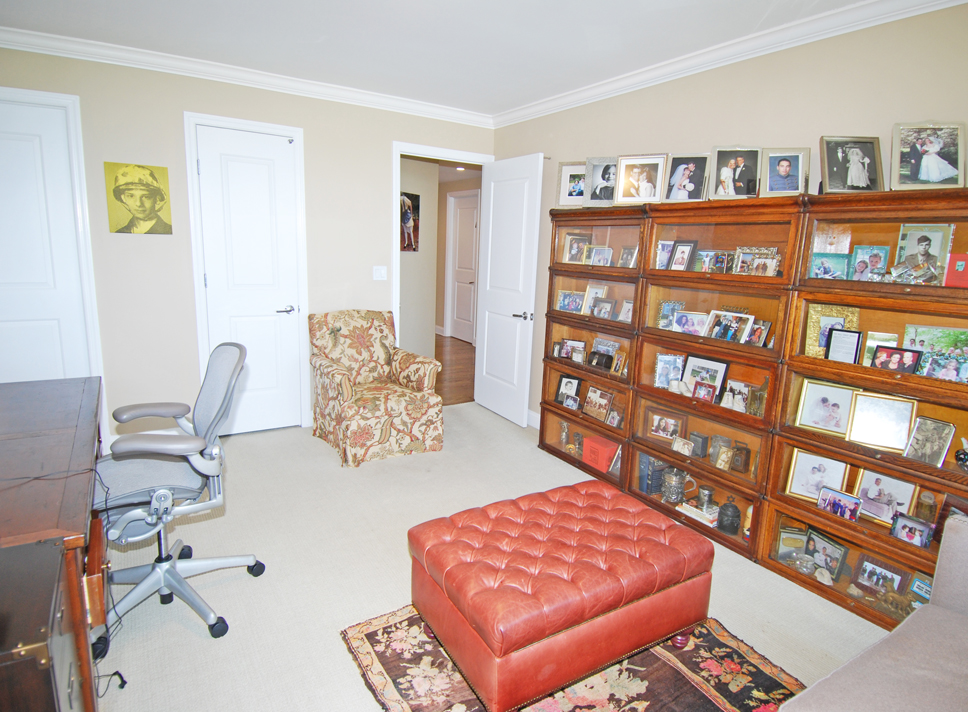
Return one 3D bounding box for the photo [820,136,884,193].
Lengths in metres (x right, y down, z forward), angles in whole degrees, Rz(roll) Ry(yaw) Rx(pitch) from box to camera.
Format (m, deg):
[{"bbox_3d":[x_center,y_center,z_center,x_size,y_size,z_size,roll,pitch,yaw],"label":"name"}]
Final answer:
[{"bbox_3d":[1.454,-0.743,2.110,0.224,0.257,0.035,4,-10,8],"label":"photo"}]

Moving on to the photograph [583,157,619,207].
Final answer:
[{"bbox_3d":[0.732,-1.038,3.210,0.247,0.314,0.030,5,-1,14],"label":"photograph"}]

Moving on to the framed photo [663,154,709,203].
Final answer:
[{"bbox_3d":[1.036,-0.898,2.718,0.214,0.261,0.030,7,-2,21],"label":"framed photo"}]

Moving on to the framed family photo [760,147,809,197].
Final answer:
[{"bbox_3d":[1.298,-0.783,2.304,0.192,0.223,0.030,5,-1,16],"label":"framed family photo"}]

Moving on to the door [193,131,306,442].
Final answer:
[{"bbox_3d":[-1.610,-0.475,3.704,0.605,2.060,0.045,-5,14,-33],"label":"door"}]

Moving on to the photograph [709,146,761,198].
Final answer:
[{"bbox_3d":[1.168,-0.842,2.481,0.211,0.253,0.030,6,0,17],"label":"photograph"}]

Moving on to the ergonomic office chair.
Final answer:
[{"bbox_3d":[-1.148,0.451,1.925,0.655,1.007,0.665,-5,14,-33],"label":"ergonomic office chair"}]

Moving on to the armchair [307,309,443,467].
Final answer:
[{"bbox_3d":[-0.779,0.163,3.718,0.695,0.896,0.806,-5,14,-33],"label":"armchair"}]

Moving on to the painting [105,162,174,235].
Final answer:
[{"bbox_3d":[-2.095,-0.952,3.242,0.340,0.414,0.025,-5,14,-33],"label":"painting"}]

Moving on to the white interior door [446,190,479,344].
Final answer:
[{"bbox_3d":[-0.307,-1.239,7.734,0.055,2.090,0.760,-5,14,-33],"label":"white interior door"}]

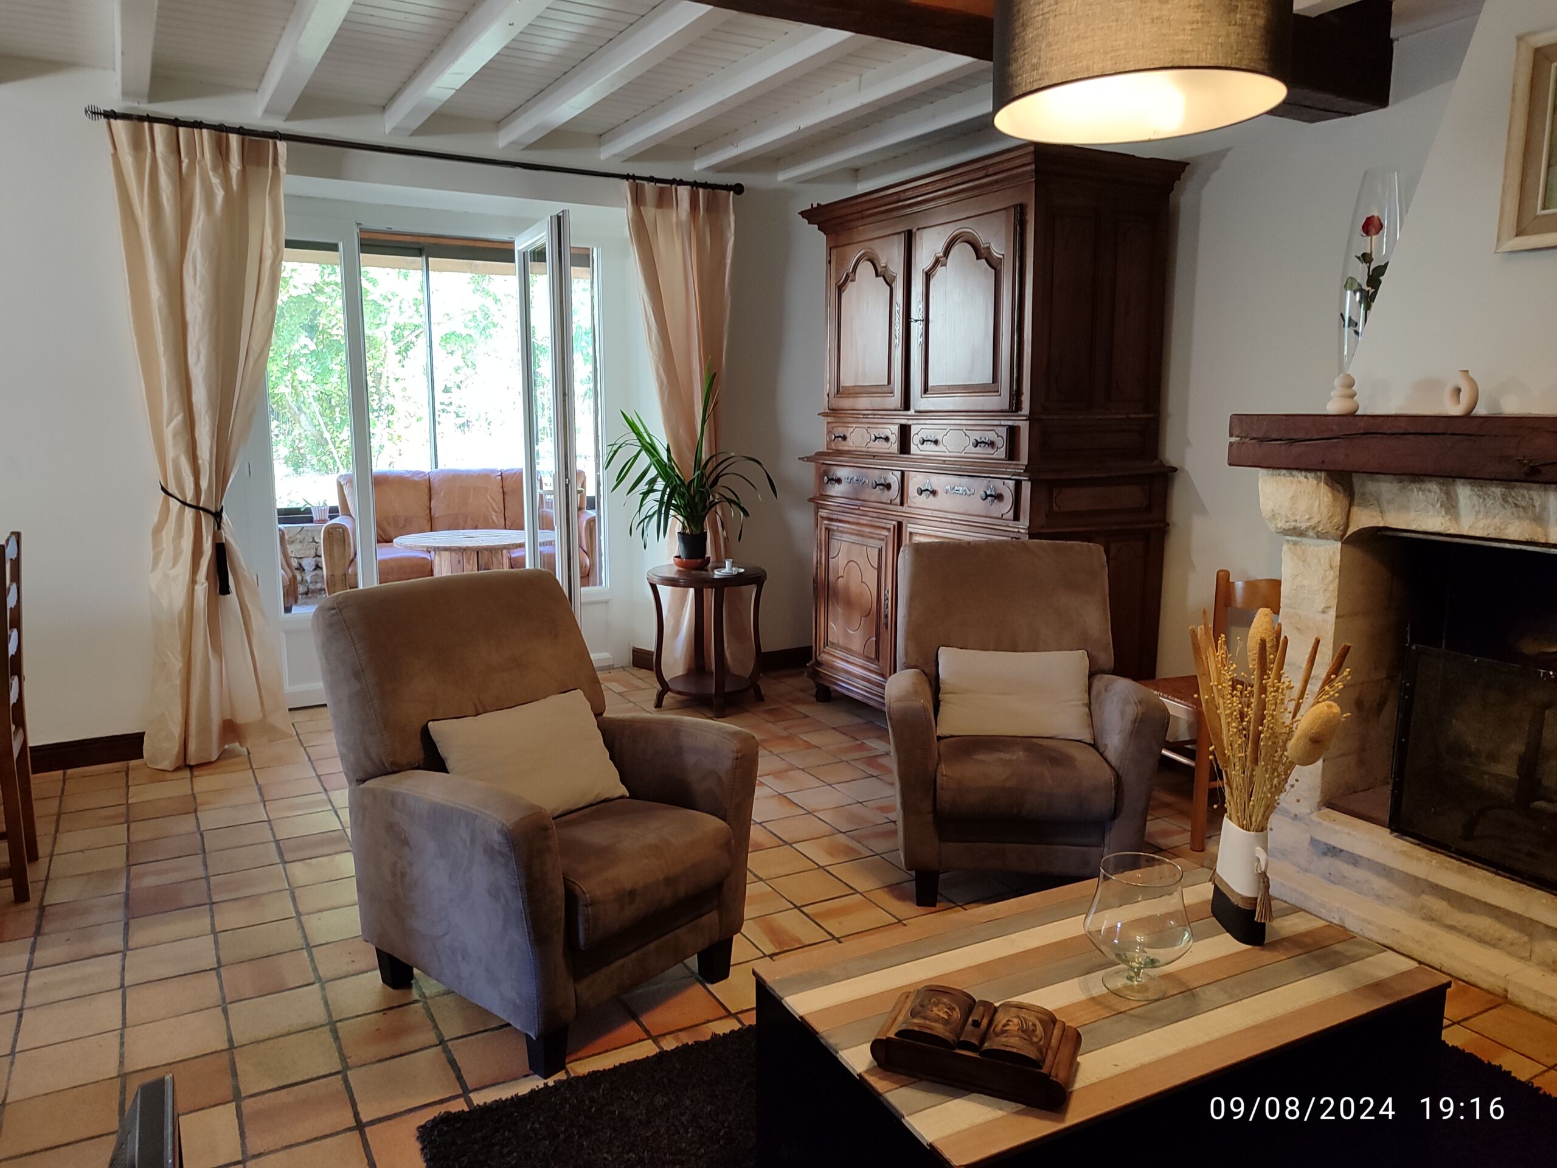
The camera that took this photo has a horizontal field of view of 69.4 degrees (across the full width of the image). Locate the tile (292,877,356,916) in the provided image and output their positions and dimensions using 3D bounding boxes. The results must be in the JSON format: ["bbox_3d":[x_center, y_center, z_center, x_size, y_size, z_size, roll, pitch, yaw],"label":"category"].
[{"bbox_3d":[-1.262,0.891,3.202,0.196,0.014,0.196,-5,10,-29],"label":"tile"}]

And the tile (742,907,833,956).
[{"bbox_3d":[0.016,0.970,3.119,0.200,0.015,0.200,-5,11,-29],"label":"tile"}]

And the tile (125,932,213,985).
[{"bbox_3d":[-1.520,0.949,2.823,0.196,0.014,0.196,-5,10,-29],"label":"tile"}]

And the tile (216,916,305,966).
[{"bbox_3d":[-1.369,0.954,2.981,0.200,0.018,0.200,-5,11,-29],"label":"tile"}]

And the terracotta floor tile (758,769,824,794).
[{"bbox_3d":[0.059,0.771,4.327,0.200,0.015,0.200,-5,11,-29],"label":"terracotta floor tile"}]

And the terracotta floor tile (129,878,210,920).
[{"bbox_3d":[-1.752,0.911,3.234,0.200,0.018,0.200,-5,11,-29],"label":"terracotta floor tile"}]

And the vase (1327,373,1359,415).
[{"bbox_3d":[1.518,-0.509,3.019,0.085,0.113,0.085,-5,10,-29],"label":"vase"}]

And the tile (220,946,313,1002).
[{"bbox_3d":[-1.241,0.962,2.748,0.196,0.014,0.196,-5,10,-29],"label":"tile"}]

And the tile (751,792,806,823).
[{"bbox_3d":[-0.029,0.795,3.943,0.198,0.015,0.198,-5,10,-29],"label":"tile"}]

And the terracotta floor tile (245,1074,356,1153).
[{"bbox_3d":[-0.941,1.046,2.218,0.196,0.014,0.196,-5,10,-29],"label":"terracotta floor tile"}]

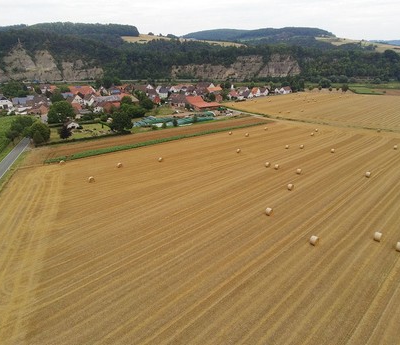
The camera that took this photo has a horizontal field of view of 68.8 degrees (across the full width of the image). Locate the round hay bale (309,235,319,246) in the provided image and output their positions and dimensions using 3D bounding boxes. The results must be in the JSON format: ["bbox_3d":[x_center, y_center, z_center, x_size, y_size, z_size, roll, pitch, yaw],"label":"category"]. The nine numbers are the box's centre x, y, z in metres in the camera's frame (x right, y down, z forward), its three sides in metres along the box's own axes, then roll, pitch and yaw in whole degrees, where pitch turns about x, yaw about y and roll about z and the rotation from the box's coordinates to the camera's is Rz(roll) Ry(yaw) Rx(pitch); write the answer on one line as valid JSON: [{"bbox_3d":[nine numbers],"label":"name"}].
[{"bbox_3d":[22.908,13.657,58.552,1.680,1.680,1.180,-15,25,-38],"label":"round hay bale"}]

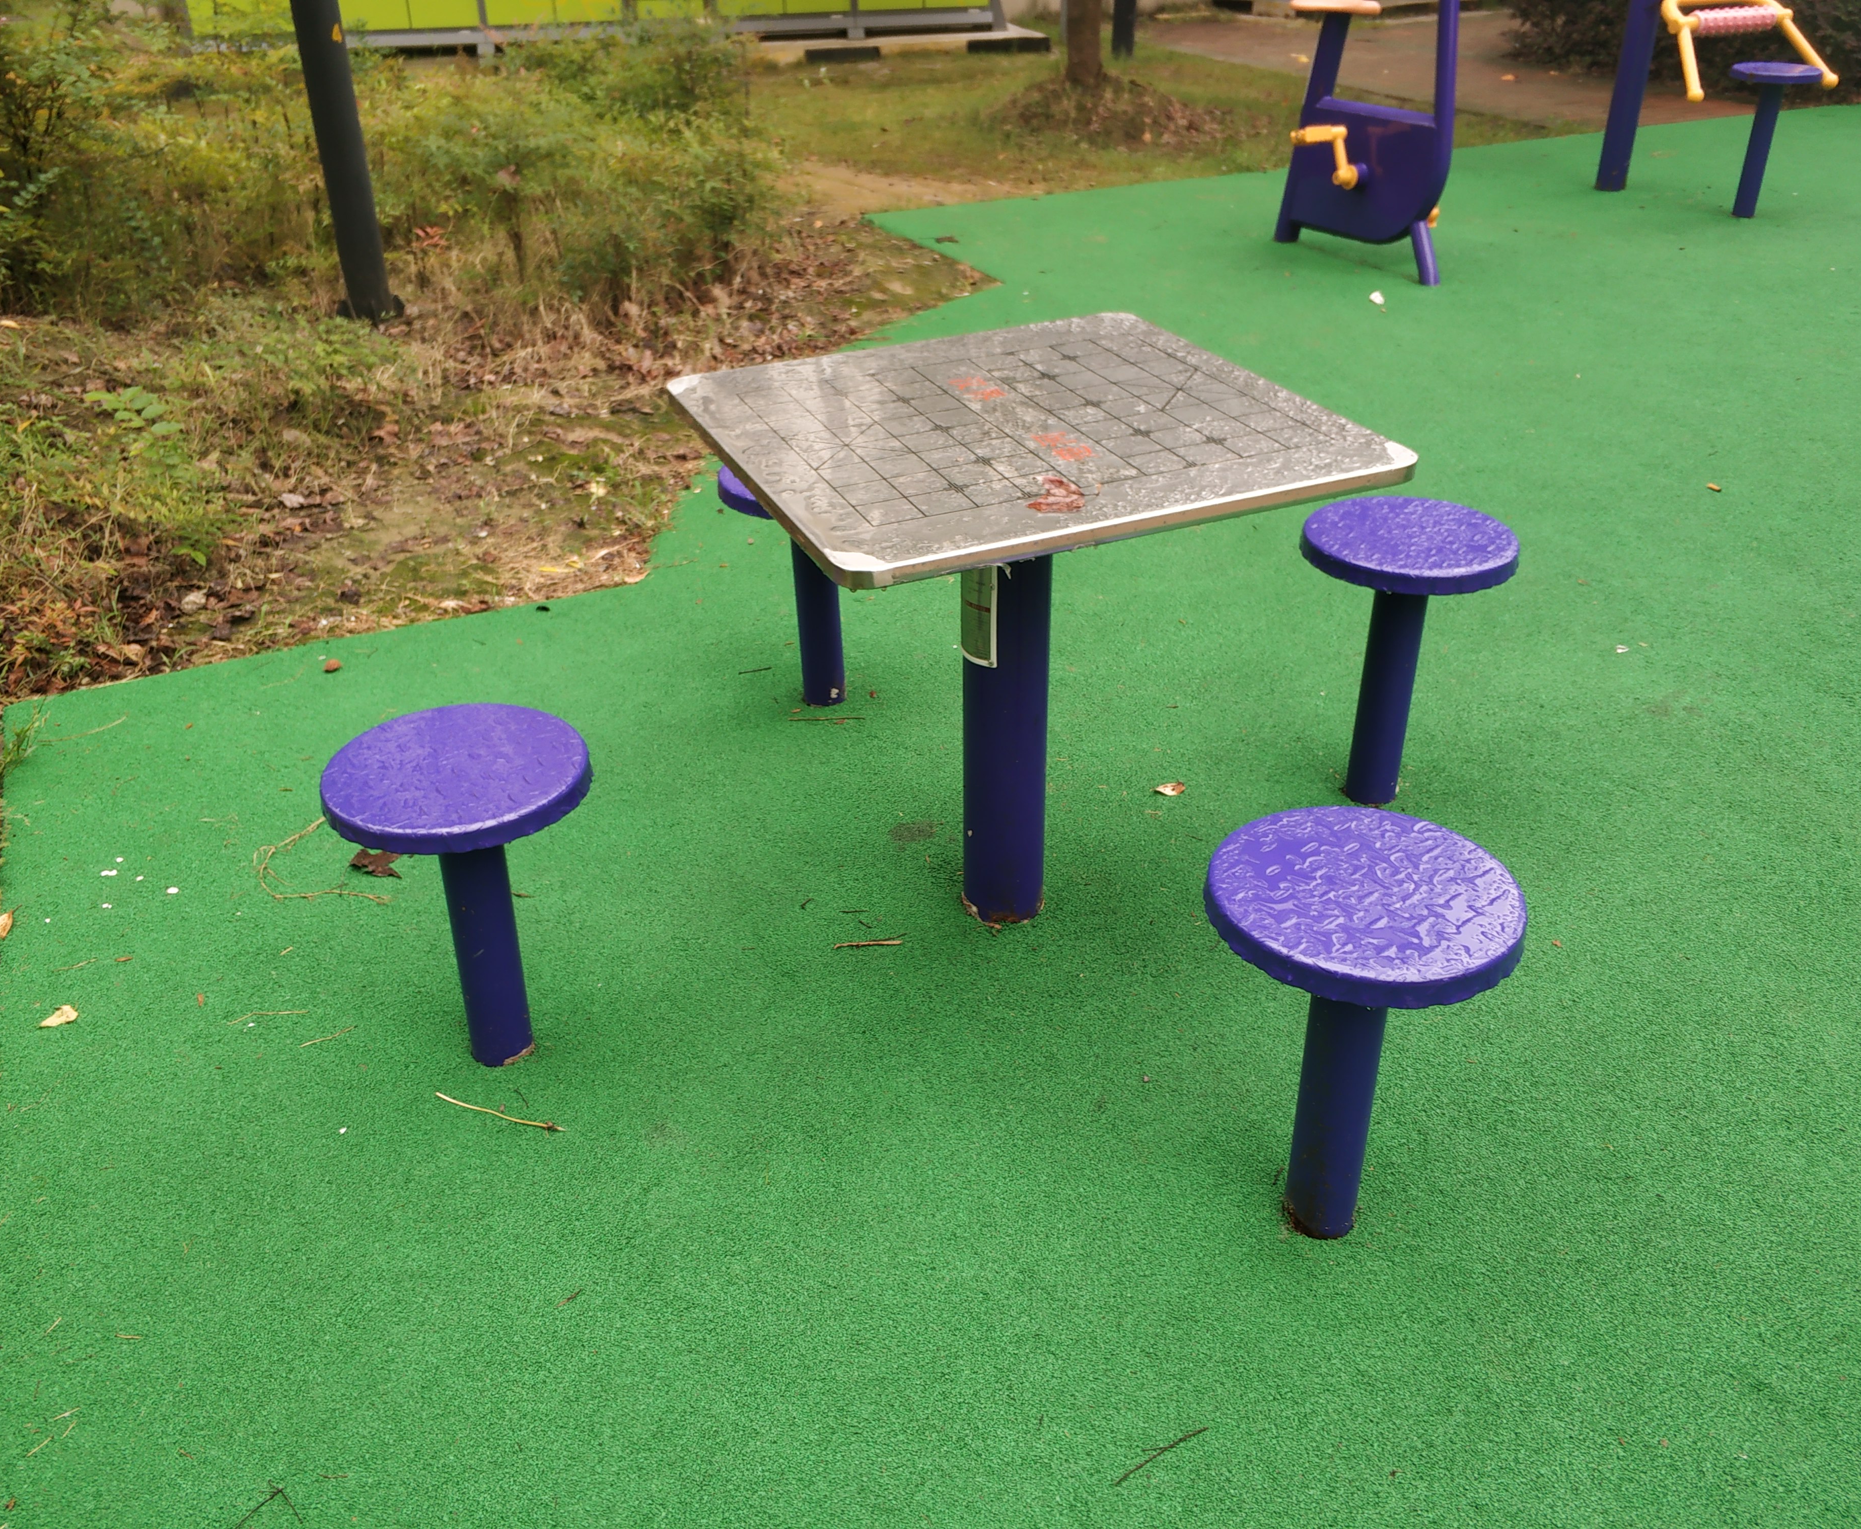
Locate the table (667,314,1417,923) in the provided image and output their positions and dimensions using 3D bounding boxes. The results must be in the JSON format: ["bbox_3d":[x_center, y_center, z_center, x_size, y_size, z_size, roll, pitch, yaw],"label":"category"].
[{"bbox_3d":[0.110,-0.117,2.128,0.697,0.717,0.718,-14,32,-18],"label":"table"}]

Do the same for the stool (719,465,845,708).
[{"bbox_3d":[-0.196,-0.315,2.763,0.297,0.434,0.297,-2,31,0],"label":"stool"}]

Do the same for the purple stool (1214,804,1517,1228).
[{"bbox_3d":[0.432,0.307,1.666,0.297,0.434,0.297,-2,31,0],"label":"purple stool"}]

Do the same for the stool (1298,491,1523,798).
[{"bbox_3d":[0.702,-0.144,2.409,0.297,0.434,0.297,-2,31,0],"label":"stool"}]

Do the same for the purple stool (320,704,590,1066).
[{"bbox_3d":[-0.537,0.185,1.944,0.297,0.434,0.297,-2,31,0],"label":"purple stool"}]

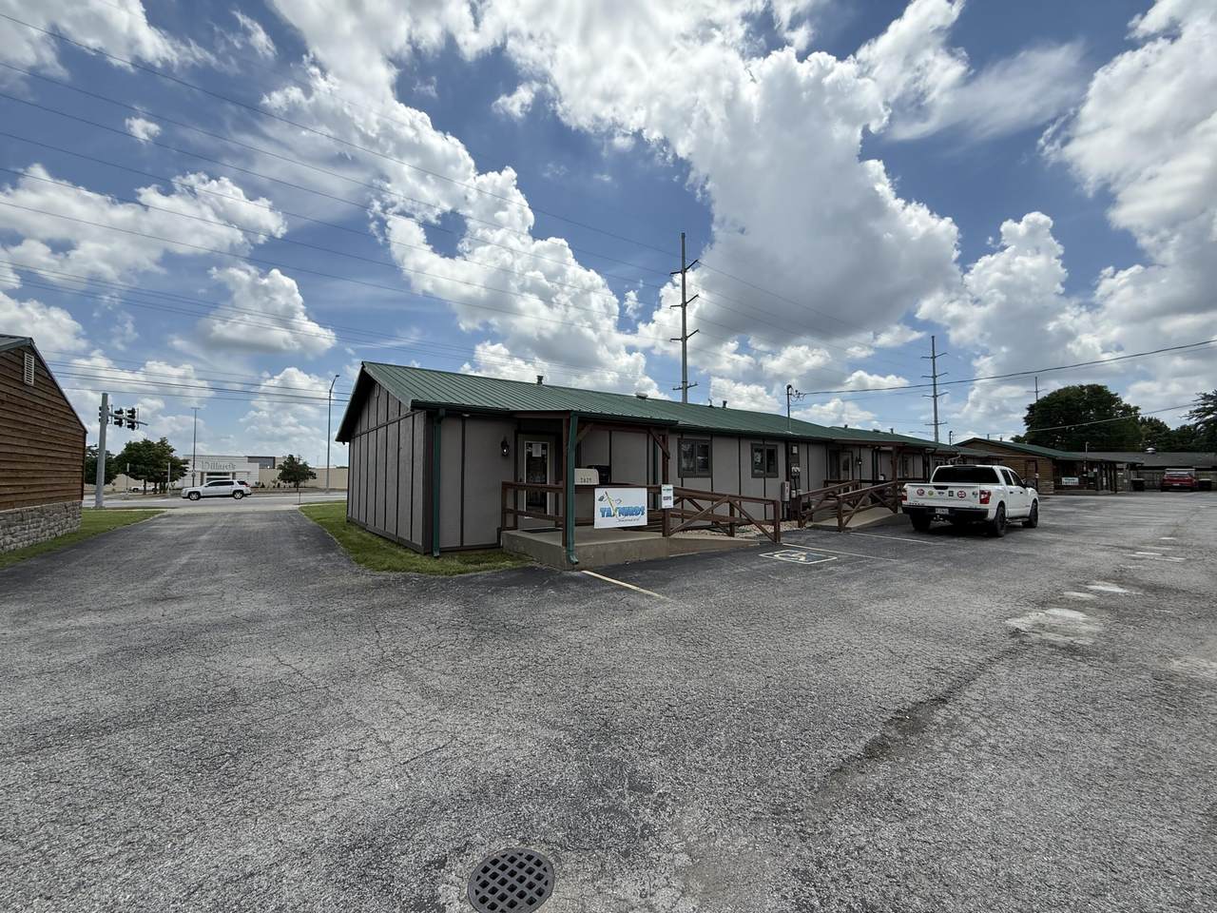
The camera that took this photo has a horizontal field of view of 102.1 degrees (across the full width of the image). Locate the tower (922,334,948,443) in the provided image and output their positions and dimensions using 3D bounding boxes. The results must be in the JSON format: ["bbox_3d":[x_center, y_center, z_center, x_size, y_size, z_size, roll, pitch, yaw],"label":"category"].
[{"bbox_3d":[60.206,-8.308,91.142,0.800,28.190,4.200,2,-3,-36],"label":"tower"}]

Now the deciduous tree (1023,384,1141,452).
[{"bbox_3d":[73.178,-3.296,76.322,13.300,15.600,13.300,-3,-4,44],"label":"deciduous tree"}]

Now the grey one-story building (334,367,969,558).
[{"bbox_3d":[5.341,0.163,21.470,29.150,4.600,10.650,2,-3,-36],"label":"grey one-story building"}]

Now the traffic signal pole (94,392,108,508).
[{"bbox_3d":[-28.569,-0.371,27.789,0.400,6.490,0.400,2,-3,-36],"label":"traffic signal pole"}]

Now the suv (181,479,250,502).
[{"bbox_3d":[-33.593,2.848,42.193,4.700,1.700,1.850,2,-3,-36],"label":"suv"}]

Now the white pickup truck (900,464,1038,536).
[{"bbox_3d":[11.237,1.261,15.020,5.800,1.930,2.050,2,-3,-38],"label":"white pickup truck"}]

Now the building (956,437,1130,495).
[{"bbox_3d":[33.294,0.852,40.360,15.700,4.050,9.800,2,-3,-36],"label":"building"}]

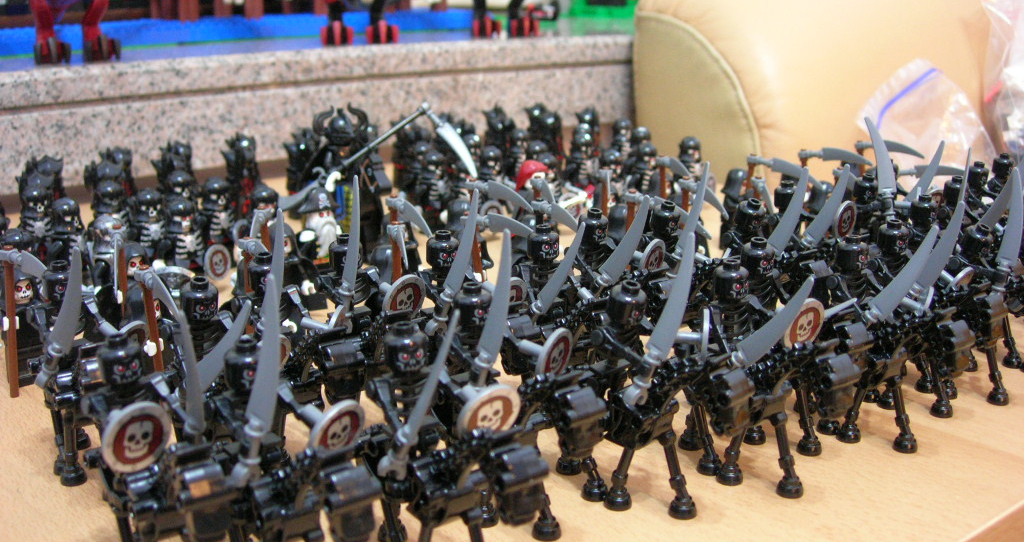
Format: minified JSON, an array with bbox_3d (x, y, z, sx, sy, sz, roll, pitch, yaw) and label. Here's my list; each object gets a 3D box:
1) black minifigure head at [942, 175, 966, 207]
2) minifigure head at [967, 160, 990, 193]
[{"bbox_3d":[0.191,-0.034,0.484,0.010,0.011,0.010,-6,17,-27],"label":"black minifigure head"},{"bbox_3d":[0.221,-0.045,0.532,0.010,0.011,0.010,-7,19,-31],"label":"minifigure head"}]

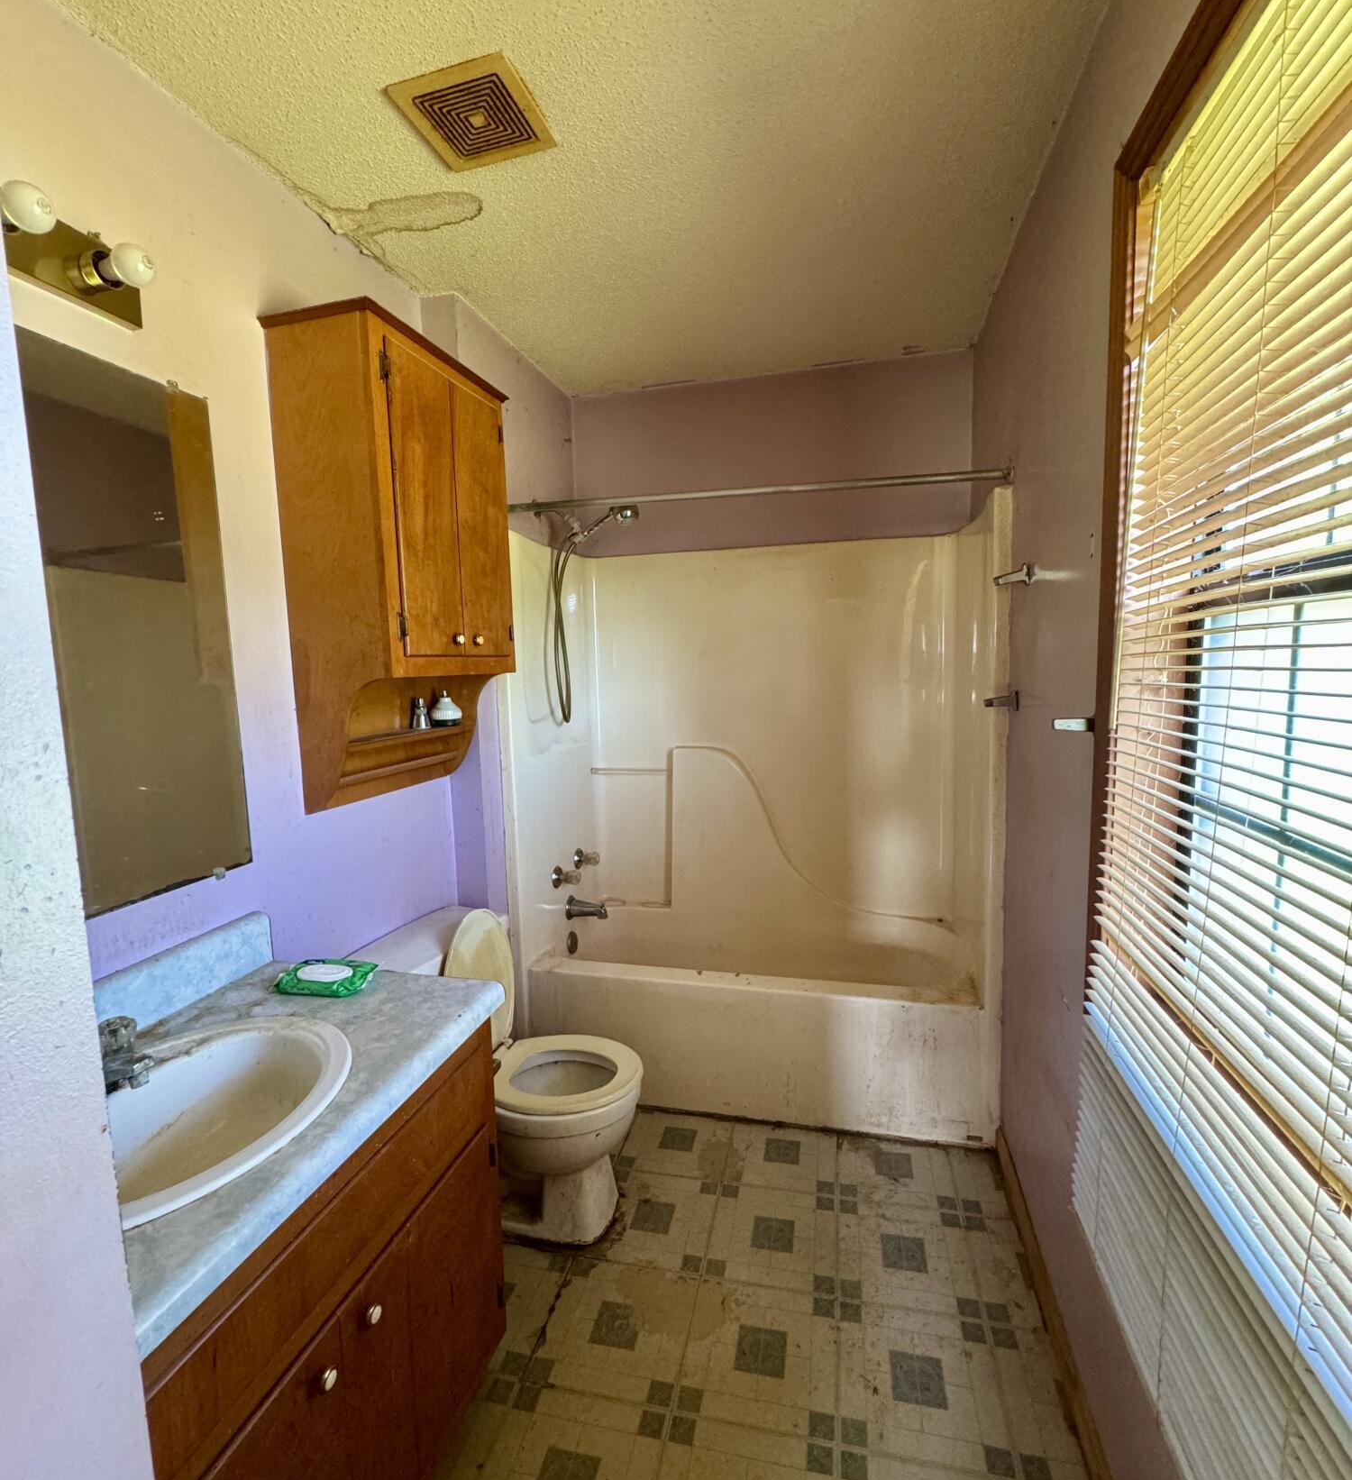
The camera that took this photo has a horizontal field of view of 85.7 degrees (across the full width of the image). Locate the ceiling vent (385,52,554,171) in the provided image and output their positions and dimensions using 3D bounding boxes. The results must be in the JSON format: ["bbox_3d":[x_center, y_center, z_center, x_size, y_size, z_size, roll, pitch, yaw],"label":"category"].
[{"bbox_3d":[-0.380,-1.165,1.372,0.232,0.020,0.227,0,7,14],"label":"ceiling vent"}]

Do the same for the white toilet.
[{"bbox_3d":[-0.417,0.846,1.893,0.682,0.767,0.511,0,7,14],"label":"white toilet"}]

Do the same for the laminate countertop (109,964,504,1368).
[{"bbox_3d":[-0.707,0.545,1.061,0.551,0.054,0.882,0,7,14],"label":"laminate countertop"}]

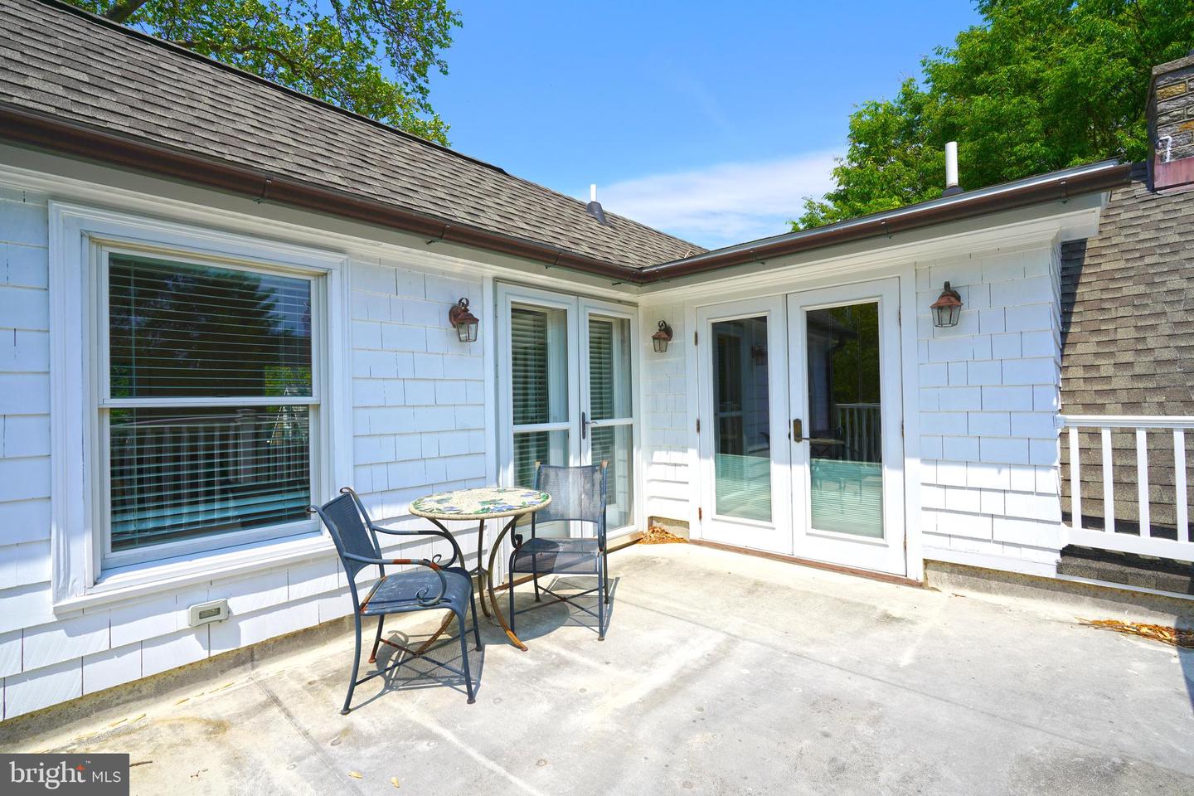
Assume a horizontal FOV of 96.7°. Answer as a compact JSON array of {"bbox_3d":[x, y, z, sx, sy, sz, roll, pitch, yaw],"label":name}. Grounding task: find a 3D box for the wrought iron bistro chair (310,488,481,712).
[{"bbox_3d":[-0.902,0.883,2.487,0.665,0.872,0.530,-1,0,-9],"label":"wrought iron bistro chair"}]

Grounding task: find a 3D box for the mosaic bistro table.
[{"bbox_3d":[-0.642,0.943,2.898,0.765,0.748,0.765,-1,0,0],"label":"mosaic bistro table"}]

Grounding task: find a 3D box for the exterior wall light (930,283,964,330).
[{"bbox_3d":[2.170,-0.591,3.307,0.165,0.280,0.210,-1,0,42],"label":"exterior wall light"}]

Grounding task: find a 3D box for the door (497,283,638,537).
[{"bbox_3d":[-0.160,0.223,4.254,0.070,2.080,1.550,-1,0,42],"label":"door"}]

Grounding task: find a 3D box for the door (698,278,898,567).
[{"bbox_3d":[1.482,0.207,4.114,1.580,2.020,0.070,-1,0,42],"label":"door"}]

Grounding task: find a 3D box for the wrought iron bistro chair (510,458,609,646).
[{"bbox_3d":[-0.191,0.867,3.206,0.530,0.885,0.665,-1,0,7],"label":"wrought iron bistro chair"}]

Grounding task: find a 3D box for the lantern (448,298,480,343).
[{"bbox_3d":[-0.845,-0.502,3.373,0.210,0.280,0.165,-1,0,42],"label":"lantern"}]

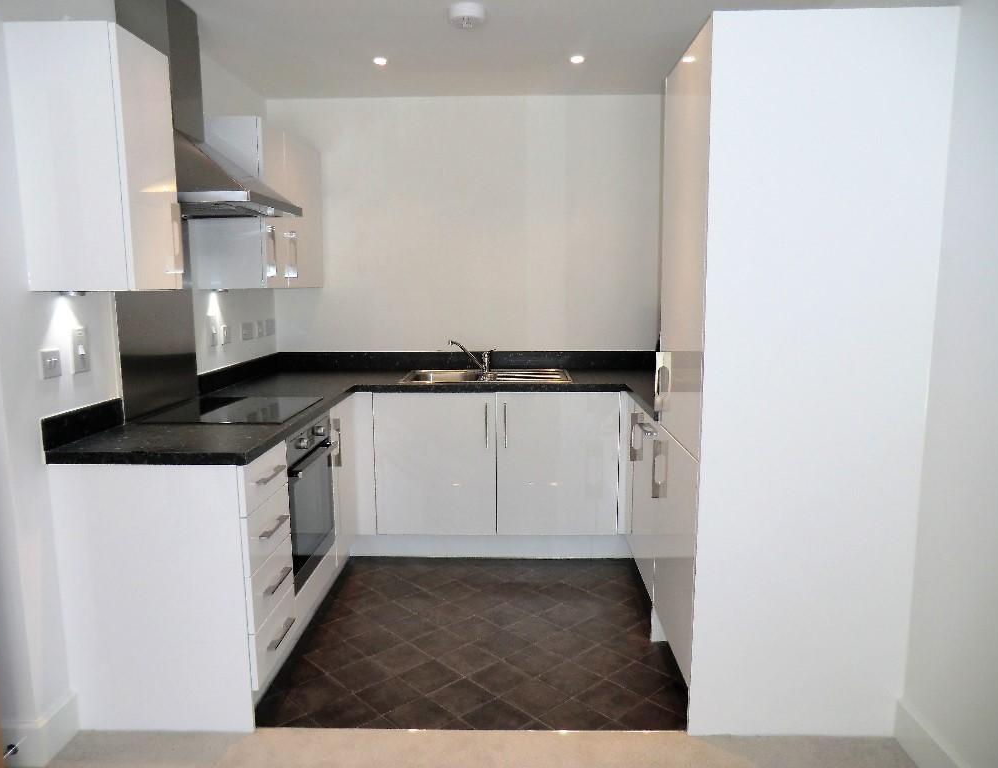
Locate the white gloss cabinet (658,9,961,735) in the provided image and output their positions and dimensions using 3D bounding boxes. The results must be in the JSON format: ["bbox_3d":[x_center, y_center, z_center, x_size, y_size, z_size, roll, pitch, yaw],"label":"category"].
[{"bbox_3d":[0.931,-0.001,2.375,0.663,2.133,0.617,0,8,2],"label":"white gloss cabinet"}]

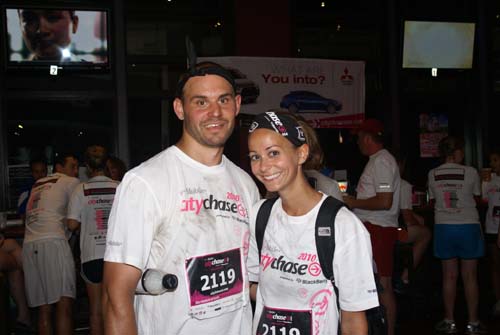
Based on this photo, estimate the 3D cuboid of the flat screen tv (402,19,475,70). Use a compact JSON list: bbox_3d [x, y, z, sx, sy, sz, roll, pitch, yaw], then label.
[{"bbox_3d":[2.485,-1.595,7.700,1.090,0.680,0.100,-2,14,-15],"label":"flat screen tv"}]

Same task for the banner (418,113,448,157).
[{"bbox_3d":[2.450,-0.427,7.800,0.460,0.610,0.020,-2,0,-14],"label":"banner"}]

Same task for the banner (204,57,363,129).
[{"bbox_3d":[0.369,-0.918,7.300,2.240,0.870,0.030,-2,0,-14],"label":"banner"}]

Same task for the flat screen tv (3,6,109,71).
[{"bbox_3d":[-2.197,-1.463,6.650,1.150,0.720,0.100,-2,2,-13],"label":"flat screen tv"}]

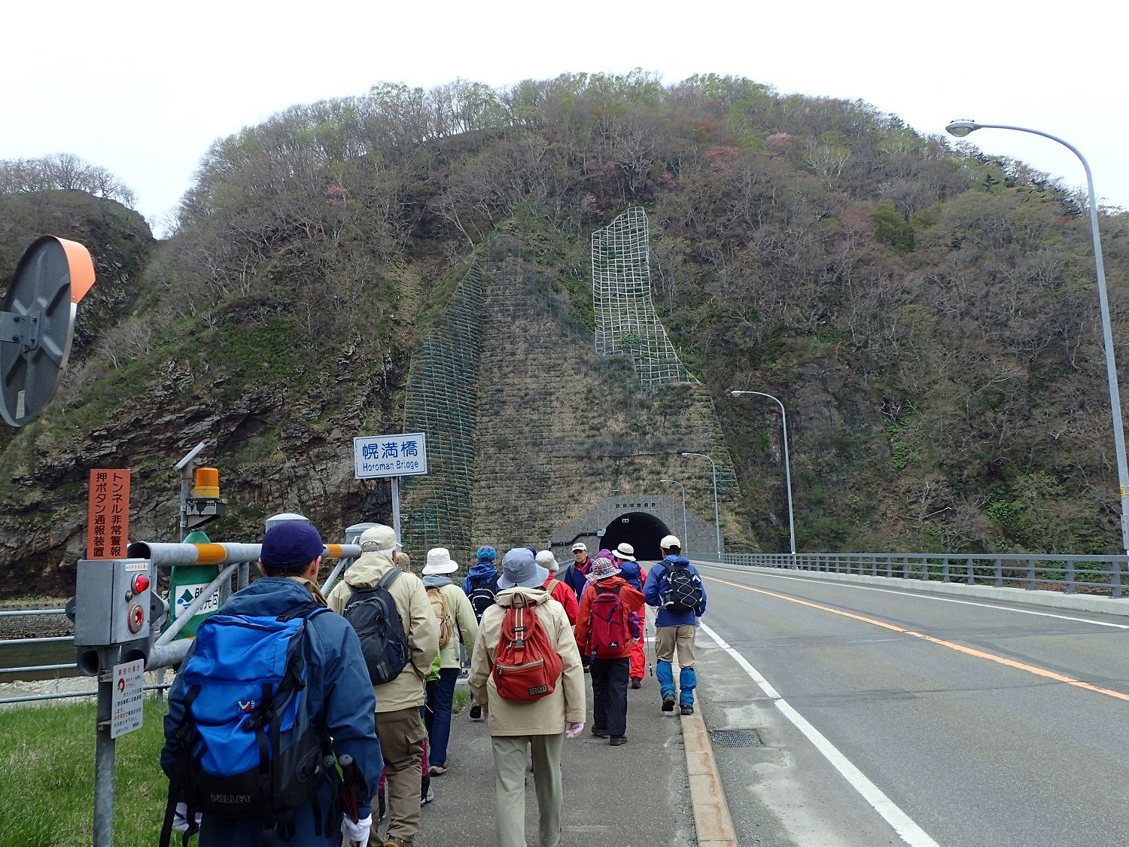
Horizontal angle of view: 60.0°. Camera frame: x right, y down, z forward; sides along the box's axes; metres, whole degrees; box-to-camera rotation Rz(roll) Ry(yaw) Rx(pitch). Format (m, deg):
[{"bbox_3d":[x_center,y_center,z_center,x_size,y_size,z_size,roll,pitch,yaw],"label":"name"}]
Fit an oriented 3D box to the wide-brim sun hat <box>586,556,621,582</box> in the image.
[{"bbox_3d":[0.331,1.212,8.150,0.280,0.180,0.290,-14,-8,4],"label":"wide-brim sun hat"}]

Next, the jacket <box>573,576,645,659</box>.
[{"bbox_3d":[0.371,1.613,8.150,0.570,0.660,0.360,-3,-8,4],"label":"jacket"}]

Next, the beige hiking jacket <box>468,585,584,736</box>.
[{"bbox_3d":[-0.203,1.273,5.250,0.600,0.770,0.360,-3,-8,4],"label":"beige hiking jacket"}]

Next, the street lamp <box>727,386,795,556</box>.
[{"bbox_3d":[10.937,3.128,53.766,3.050,9.800,0.350,-3,-8,2],"label":"street lamp"}]

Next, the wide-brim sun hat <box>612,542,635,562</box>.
[{"bbox_3d":[0.693,1.487,11.300,0.280,0.170,0.290,11,-8,2],"label":"wide-brim sun hat"}]

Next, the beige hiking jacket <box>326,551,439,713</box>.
[{"bbox_3d":[-0.977,1.119,5.250,0.580,0.840,0.370,-3,-8,6],"label":"beige hiking jacket"}]

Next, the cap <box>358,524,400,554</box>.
[{"bbox_3d":[-1.002,0.621,5.280,0.175,0.150,0.255,-4,-8,14],"label":"cap"}]

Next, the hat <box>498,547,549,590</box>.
[{"bbox_3d":[-0.220,0.778,5.250,0.275,0.190,0.300,-11,-8,4],"label":"hat"}]

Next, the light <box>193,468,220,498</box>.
[{"bbox_3d":[-2.489,0.411,6.800,0.185,0.215,0.185,-3,-8,5],"label":"light"}]

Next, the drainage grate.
[{"bbox_3d":[1.453,2.685,8.267,0.410,0.050,0.670,-3,-8,6],"label":"drainage grate"}]

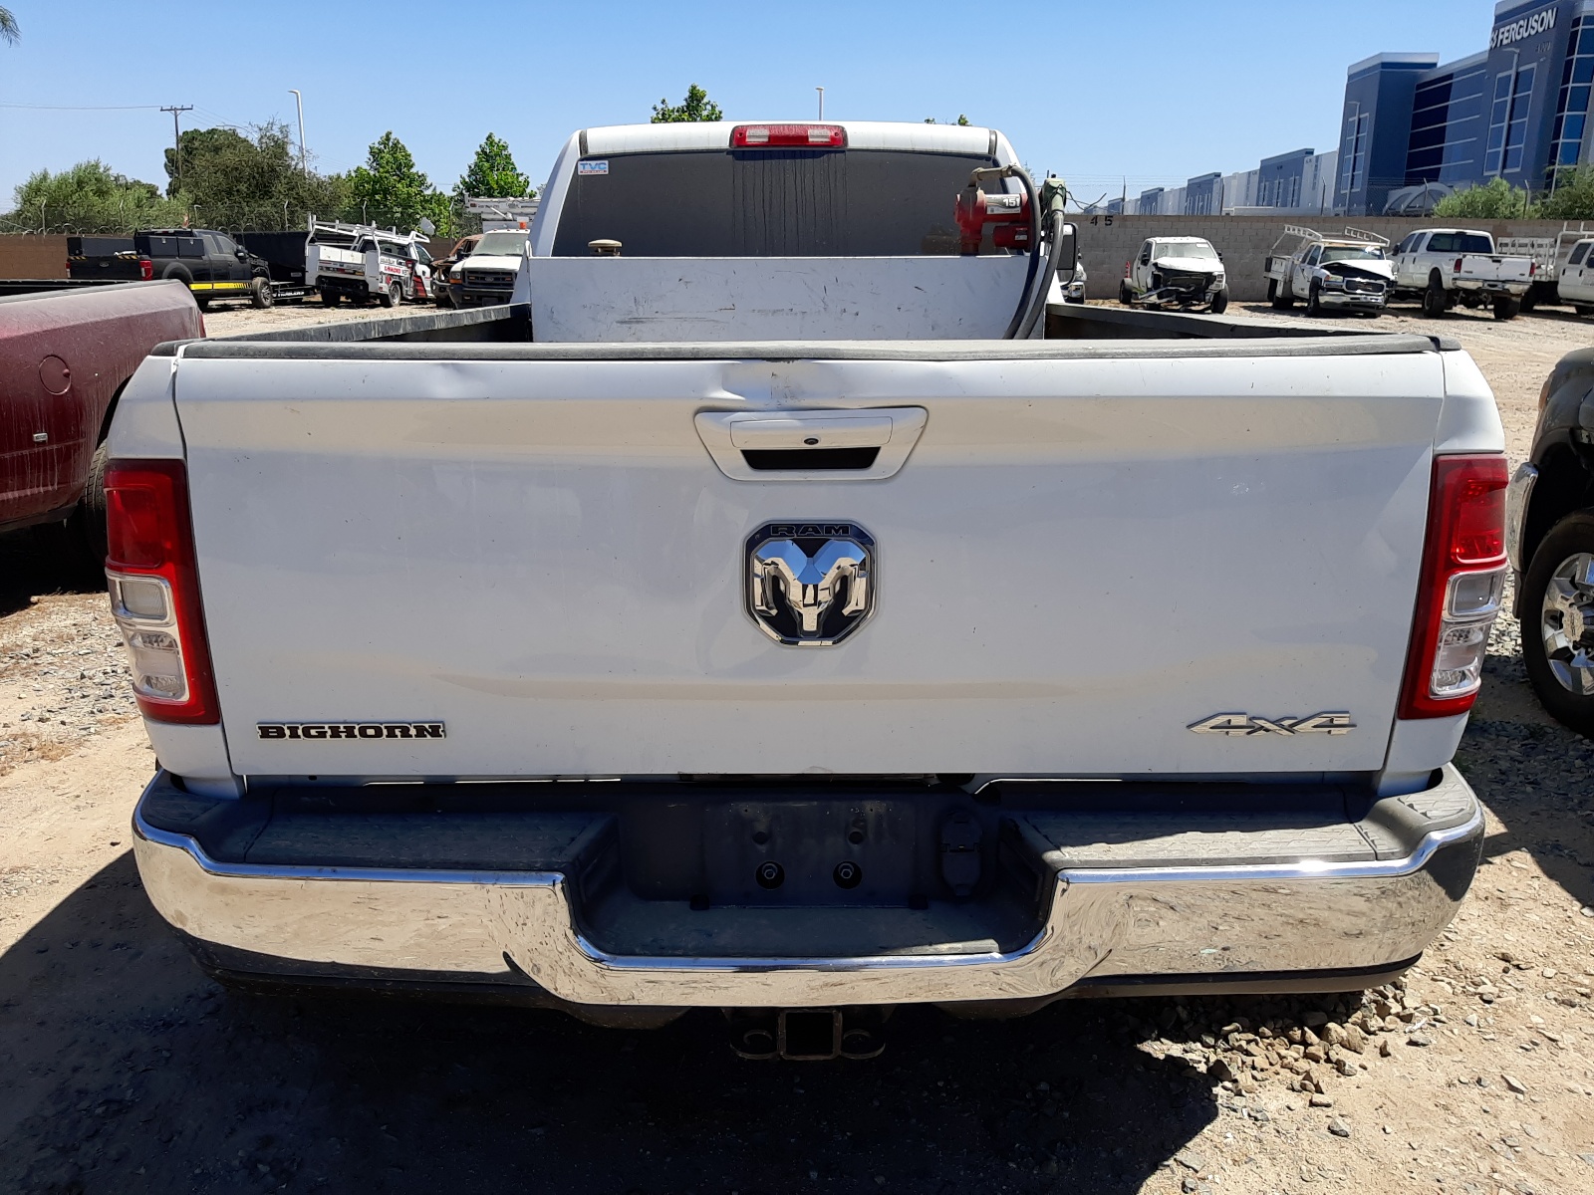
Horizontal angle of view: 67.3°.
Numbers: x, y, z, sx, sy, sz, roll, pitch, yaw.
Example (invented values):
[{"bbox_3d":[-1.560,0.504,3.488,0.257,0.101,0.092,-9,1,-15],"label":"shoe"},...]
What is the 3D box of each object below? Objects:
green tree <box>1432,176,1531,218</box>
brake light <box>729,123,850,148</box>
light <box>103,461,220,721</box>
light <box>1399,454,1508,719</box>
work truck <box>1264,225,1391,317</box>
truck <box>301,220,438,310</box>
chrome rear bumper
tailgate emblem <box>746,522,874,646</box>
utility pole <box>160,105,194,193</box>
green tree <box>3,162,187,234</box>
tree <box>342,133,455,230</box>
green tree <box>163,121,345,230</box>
[{"bbox_3d":[25.004,-13.180,44.021,3.204,4.380,3.204,9,18,27],"label":"green tree"},{"bbox_3d":[-0.028,-1.579,4.102,0.390,0.080,0.070,0,16,0],"label":"brake light"},{"bbox_3d":[-0.868,-0.020,1.667,0.150,0.370,0.150,0,16,-1],"label":"light"},{"bbox_3d":[0.914,-0.024,1.686,0.150,0.374,0.130,0,16,0],"label":"light"},{"bbox_3d":[14.968,-9.223,33.631,2.000,2.400,5.900,2,16,7],"label":"work truck"},{"bbox_3d":[-12.079,-9.762,34.886,2.080,2.360,5.900,1,16,3],"label":"truck"},{"bbox_3d":[0.009,0.379,1.717,1.910,0.270,0.360,0,16,-1],"label":"chrome rear bumper"},{"bbox_3d":[0.018,-0.017,1.593,0.176,0.176,0.025,0,16,-1],"label":"tailgate emblem"},{"bbox_3d":[-45.828,-30.767,90.094,2.442,11.630,0.350,-3,16,-10],"label":"utility pole"},{"bbox_3d":[-31.930,-17.276,55.377,8.800,5.593,8.800,0,16,0],"label":"green tree"},{"bbox_3d":[-16.384,-16.026,49.532,4.302,6.214,4.302,-5,17,-17],"label":"tree"},{"bbox_3d":[-26.227,-19.379,58.930,9.000,7.591,9.000,0,16,0],"label":"green tree"}]

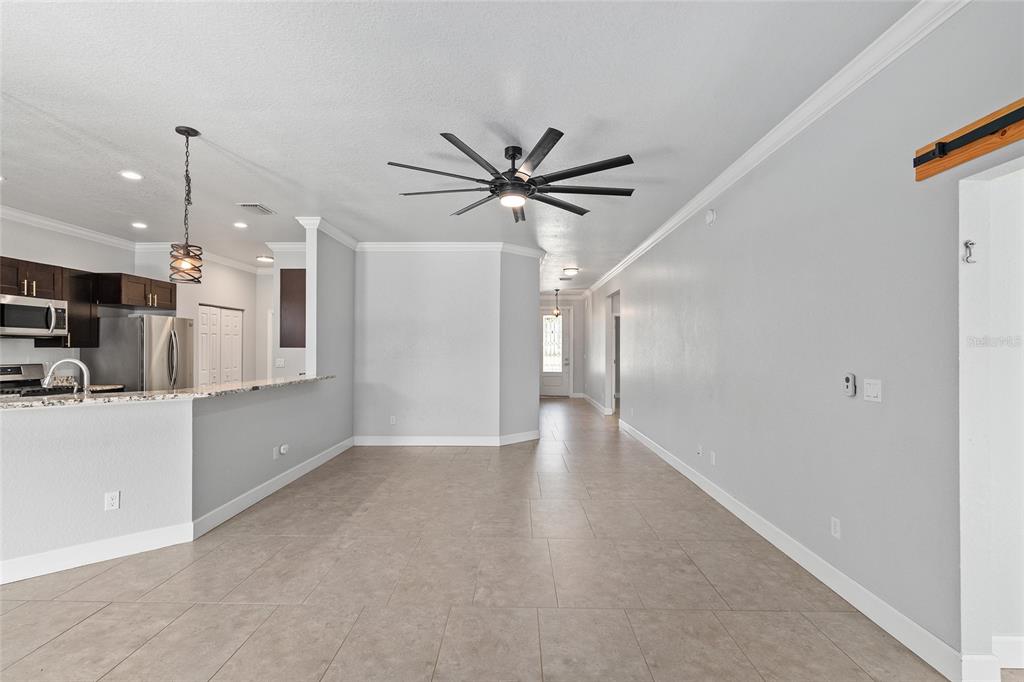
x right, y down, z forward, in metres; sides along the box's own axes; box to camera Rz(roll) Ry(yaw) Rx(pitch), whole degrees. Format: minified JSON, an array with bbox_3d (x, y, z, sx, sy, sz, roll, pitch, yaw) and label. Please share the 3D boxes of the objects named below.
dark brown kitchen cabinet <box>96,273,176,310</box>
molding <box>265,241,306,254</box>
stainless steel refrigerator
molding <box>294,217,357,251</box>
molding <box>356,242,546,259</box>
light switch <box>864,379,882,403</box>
[{"bbox_3d":[-5.082,-0.618,6.034,0.610,0.390,0.910,0,-1,1],"label":"dark brown kitchen cabinet"},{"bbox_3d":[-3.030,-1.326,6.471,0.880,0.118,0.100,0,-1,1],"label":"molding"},{"bbox_3d":[-4.912,0.587,6.021,0.830,1.770,0.890,0,-1,1],"label":"stainless steel refrigerator"},{"bbox_3d":[-2.318,-1.337,5.834,0.295,0.118,1.340,0,-1,1],"label":"molding"},{"bbox_3d":[-0.835,-1.321,6.731,2.740,0.118,0.695,0,-1,1],"label":"molding"},{"bbox_3d":[1.848,0.255,2.331,0.012,0.112,0.114,0,-1,1],"label":"light switch"}]

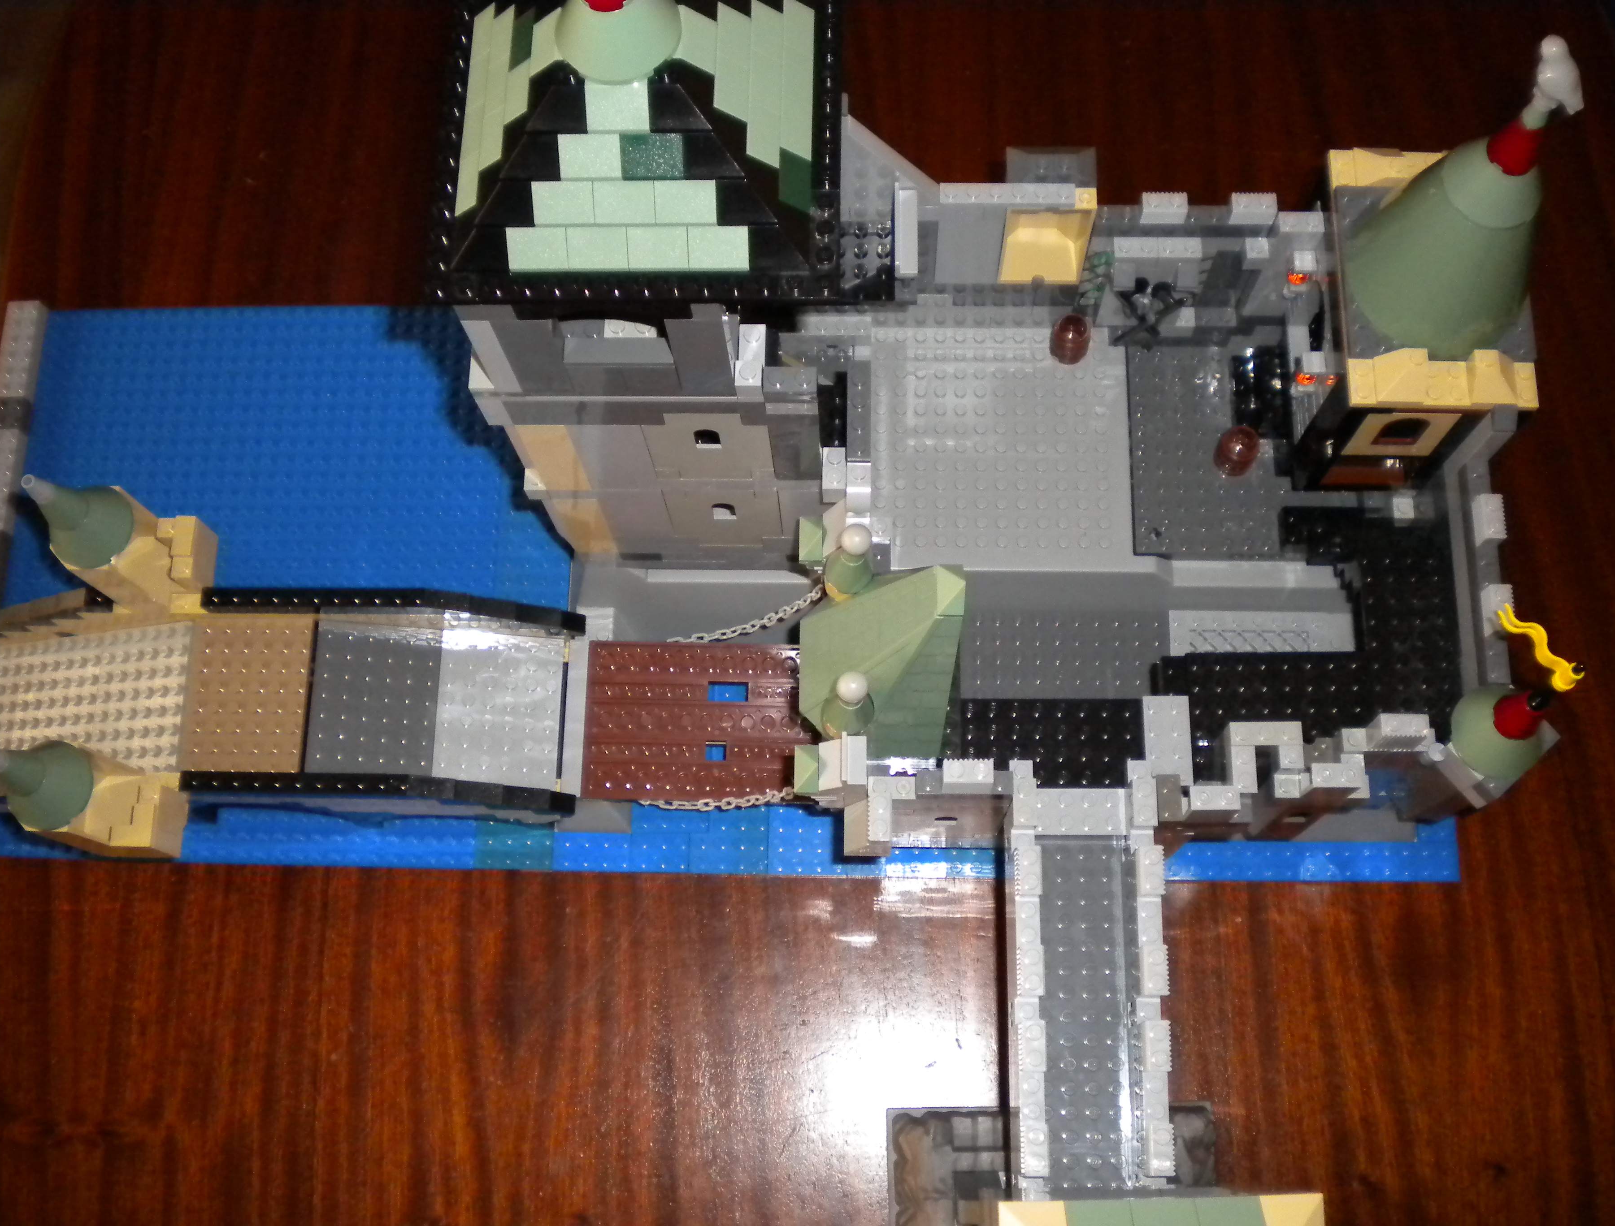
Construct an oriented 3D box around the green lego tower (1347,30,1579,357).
[{"bbox_3d":[0.217,-0.135,0.519,0.064,0.120,0.064,0,75,3],"label":"green lego tower"}]

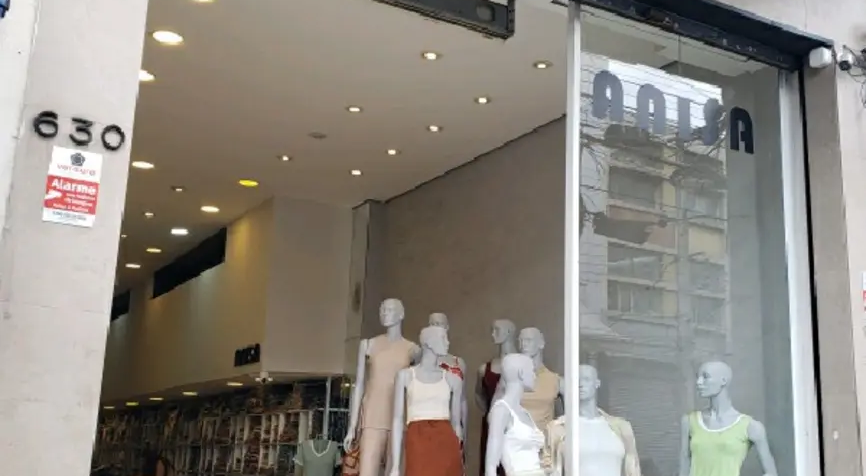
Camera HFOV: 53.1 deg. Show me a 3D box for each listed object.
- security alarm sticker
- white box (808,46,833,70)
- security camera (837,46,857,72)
[{"bbox_3d":[-1.158,-0.164,2.793,0.147,0.250,0.004,9,-16,-24],"label":"security alarm sticker"},{"bbox_3d":[2.101,-0.975,4.694,0.070,0.106,0.090,9,-15,-25],"label":"white box"},{"bbox_3d":[2.173,-0.945,4.562,0.085,0.090,0.130,-2,27,18],"label":"security camera"}]

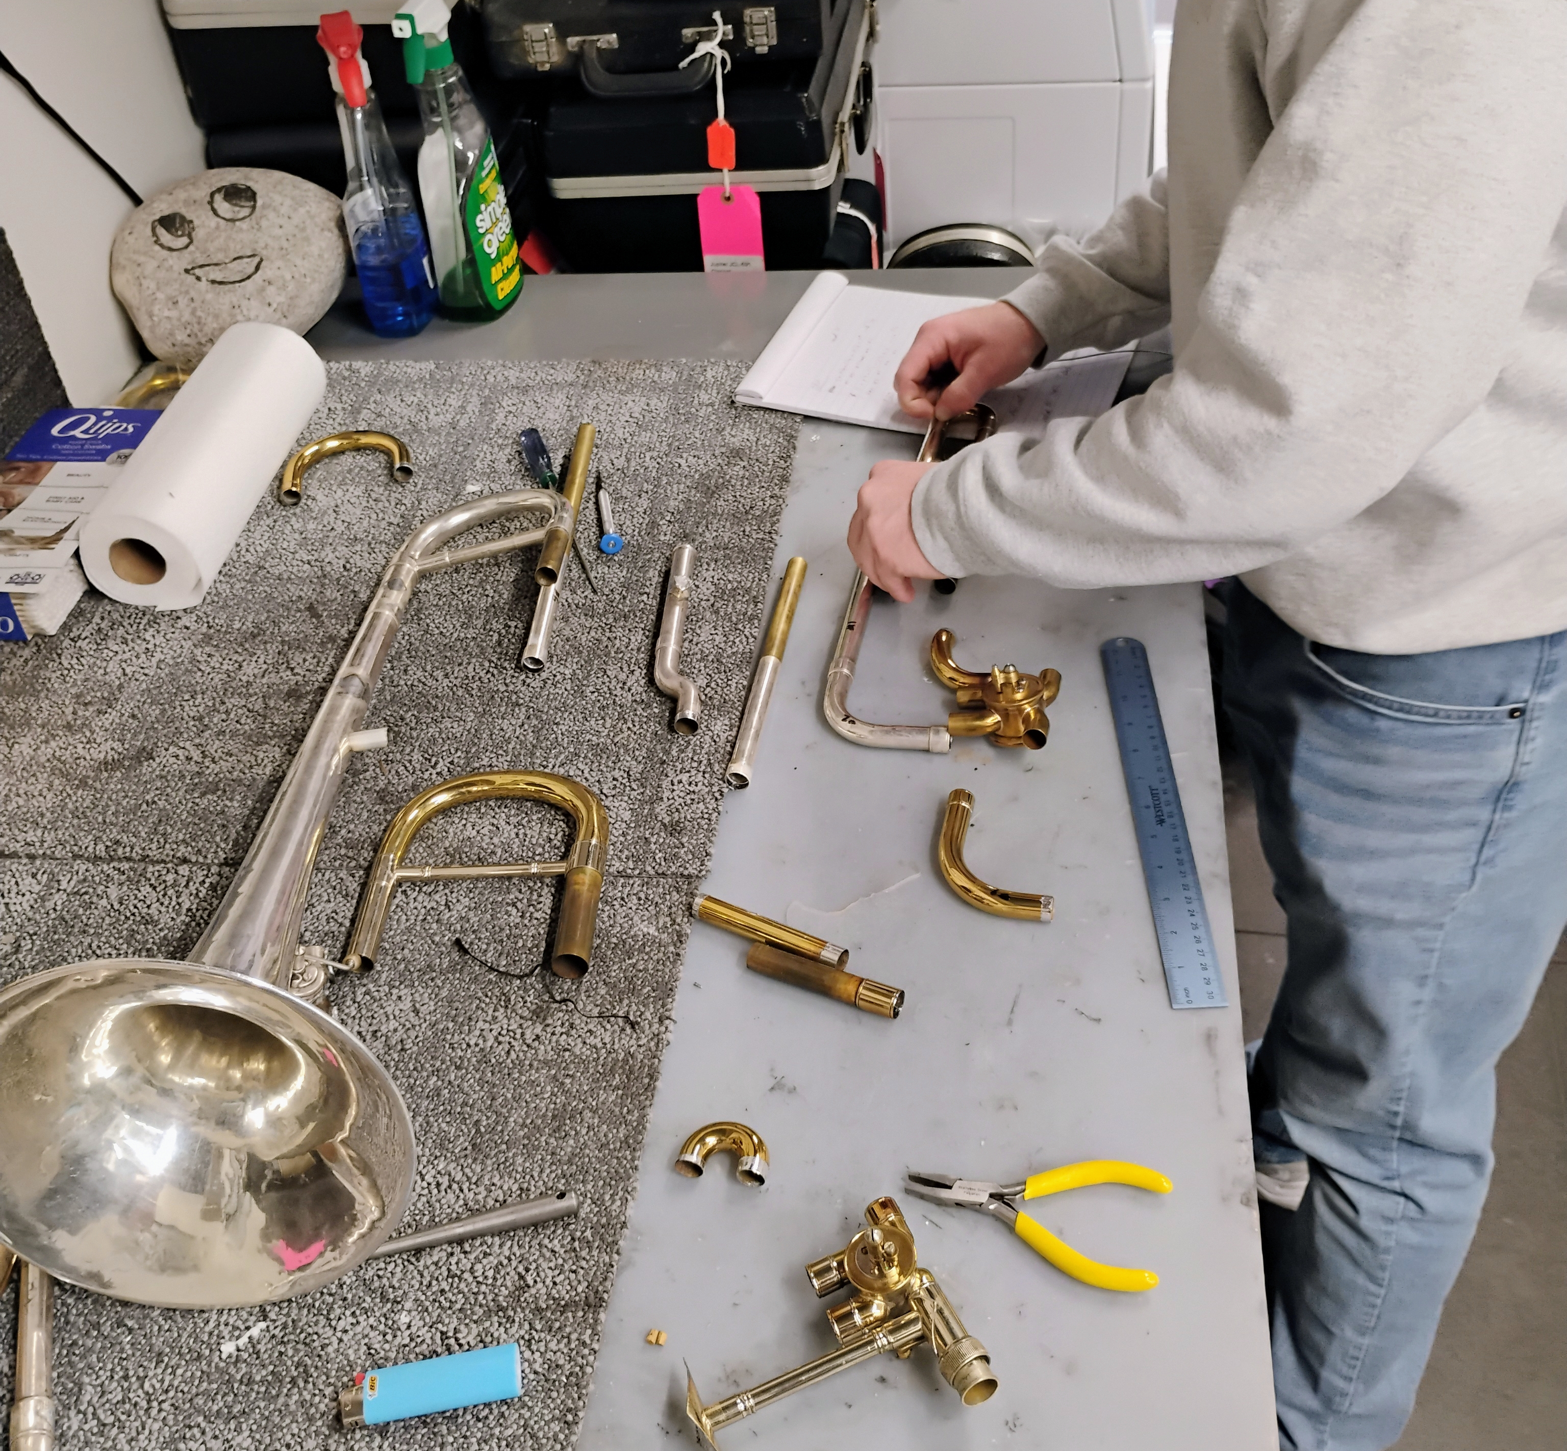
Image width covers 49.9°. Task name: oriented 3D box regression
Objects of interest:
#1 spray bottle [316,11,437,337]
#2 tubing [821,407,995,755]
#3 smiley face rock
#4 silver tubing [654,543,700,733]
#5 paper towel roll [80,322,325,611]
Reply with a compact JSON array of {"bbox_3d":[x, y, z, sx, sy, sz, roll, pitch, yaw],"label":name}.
[{"bbox_3d":[-0.369,-0.491,1.503,0.075,0.278,0.102,-14,42,-9],"label":"spray bottle"},{"bbox_3d":[0.095,-0.124,1.216,0.090,0.023,0.412,3,42,10],"label":"tubing"},{"bbox_3d":[-0.488,-0.404,1.486,0.215,0.185,0.140,-18,42,-13],"label":"smiley face rock"},{"bbox_3d":[-0.074,-0.063,1.167,0.030,0.017,0.213,-6,41,1],"label":"silver tubing"},{"bbox_3d":[-0.448,-0.207,1.321,0.093,0.093,0.277,1,42,9],"label":"paper towel roll"}]

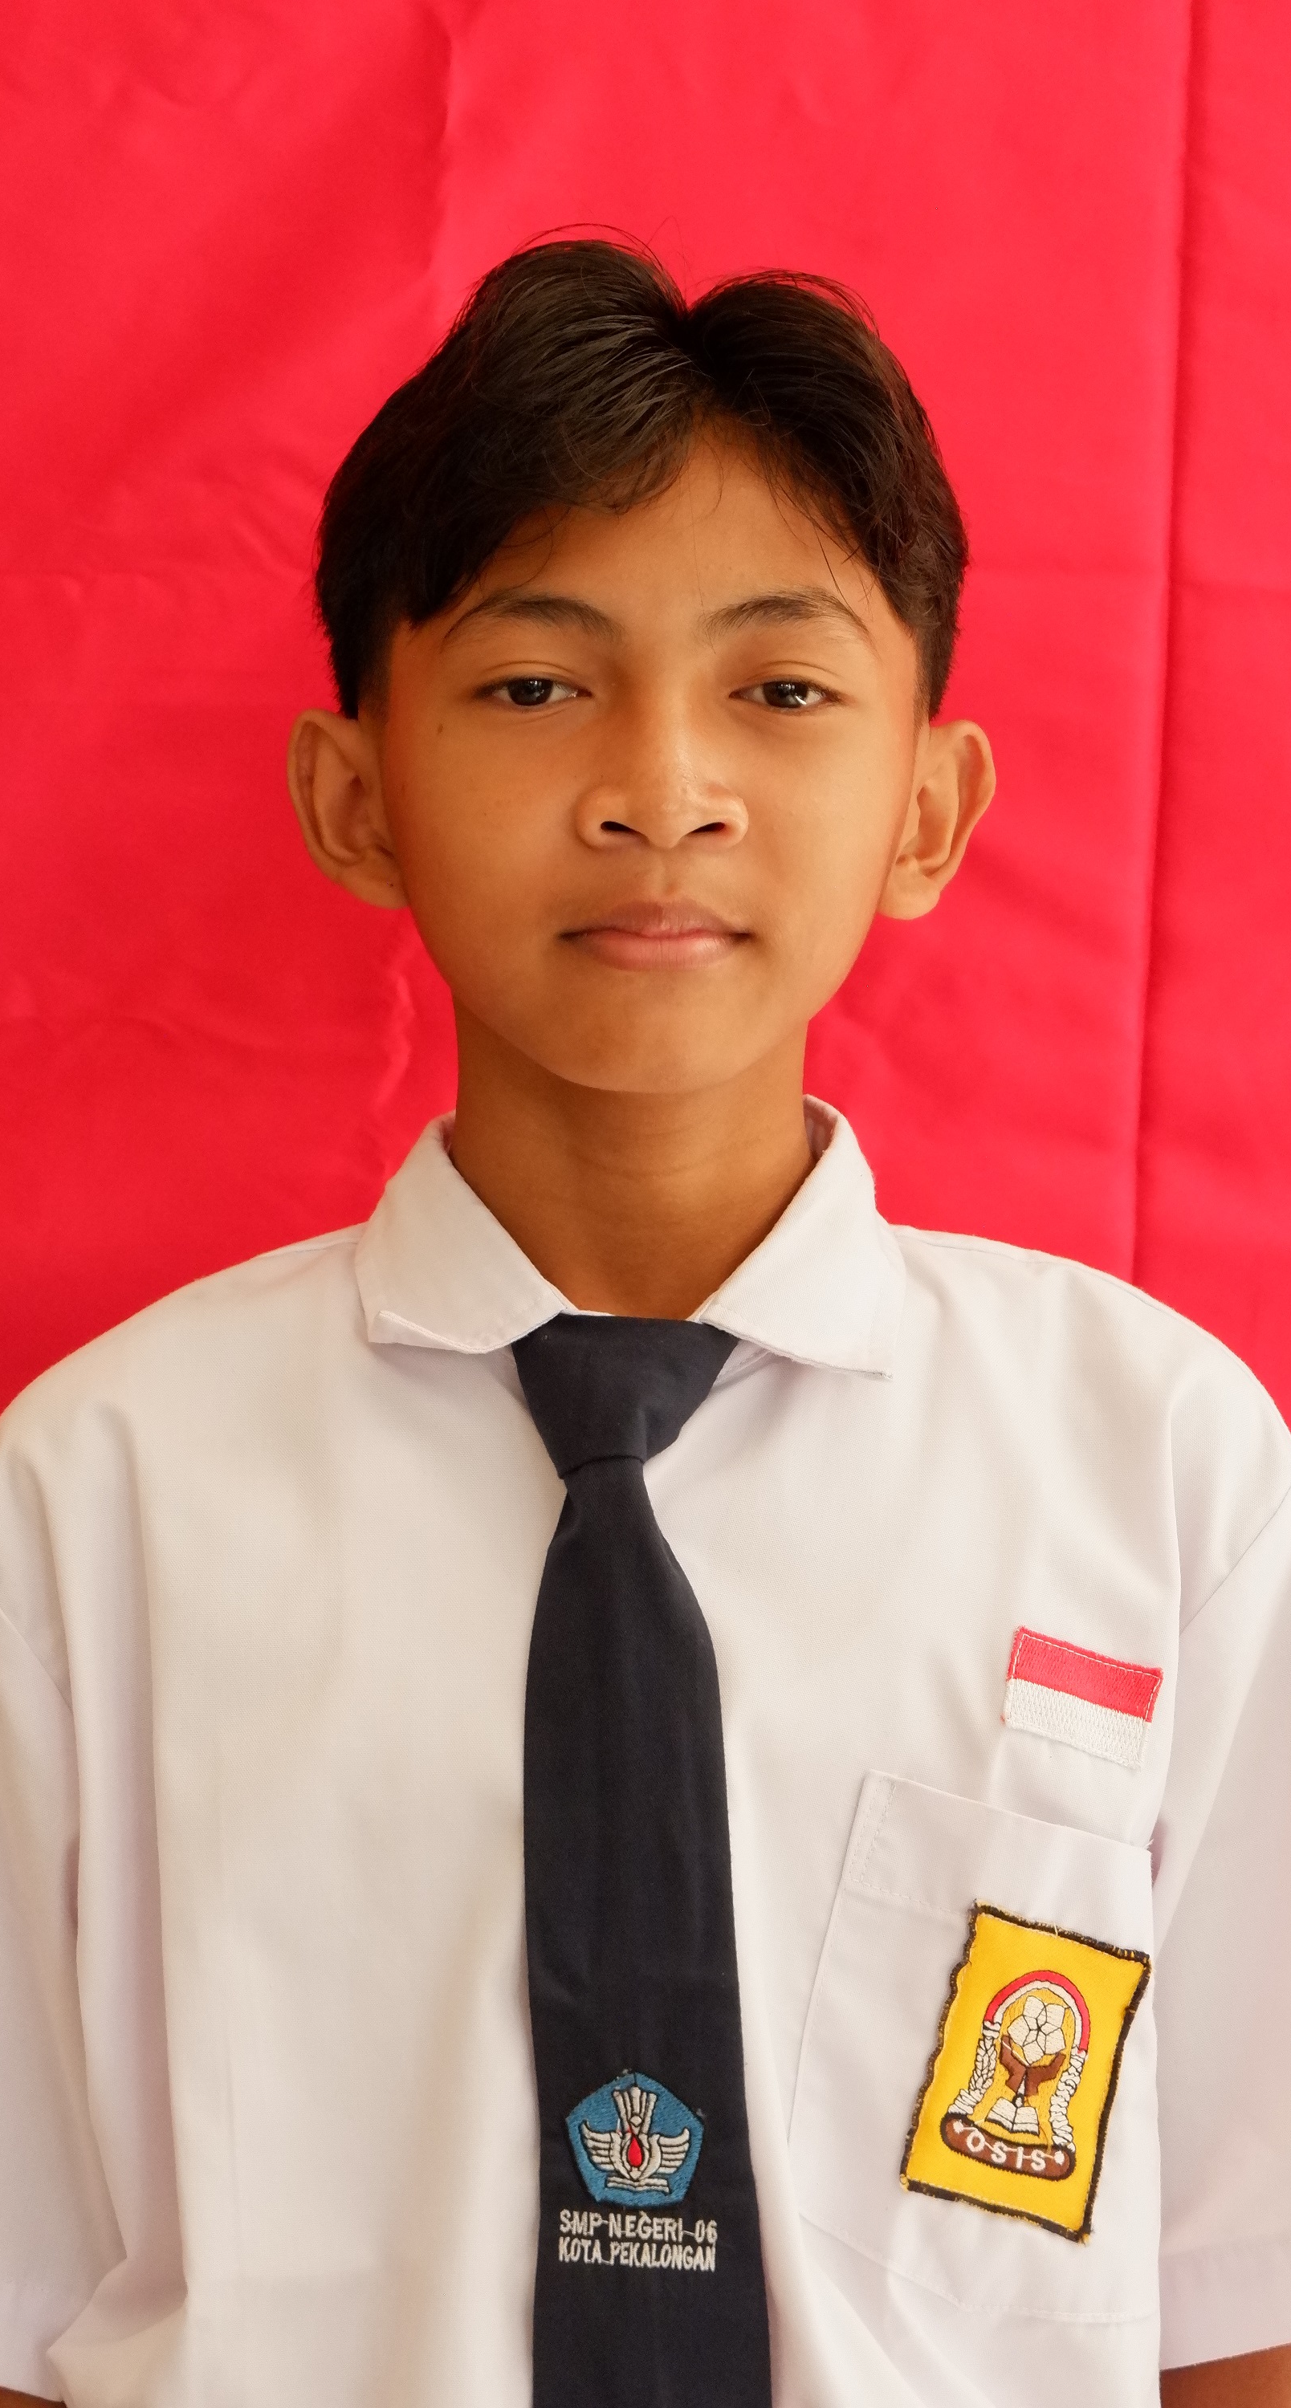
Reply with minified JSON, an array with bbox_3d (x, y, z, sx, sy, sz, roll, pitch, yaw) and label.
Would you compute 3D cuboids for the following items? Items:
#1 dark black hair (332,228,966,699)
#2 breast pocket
[{"bbox_3d":[-0.001,-0.174,1.215,0.171,0.152,0.195,0,-2,-3],"label":"dark black hair"},{"bbox_3d":[0.084,0.210,1.142,0.100,0.126,0.022,13,-7,-22],"label":"breast pocket"}]

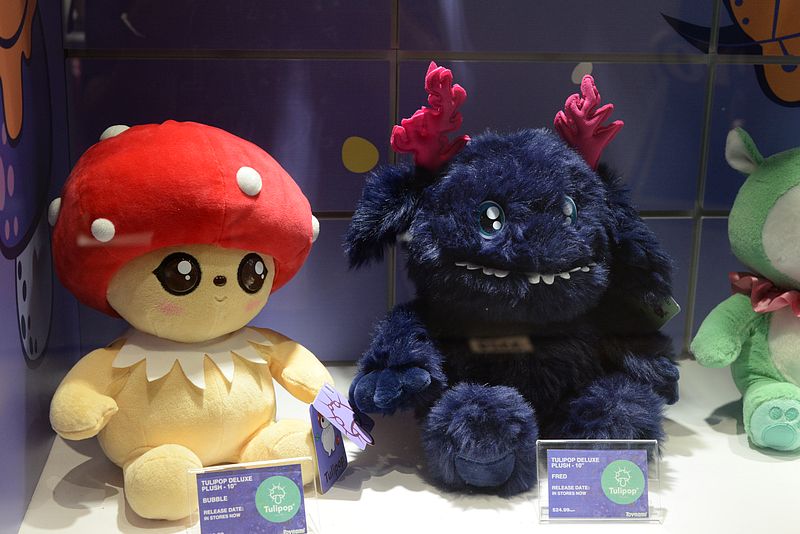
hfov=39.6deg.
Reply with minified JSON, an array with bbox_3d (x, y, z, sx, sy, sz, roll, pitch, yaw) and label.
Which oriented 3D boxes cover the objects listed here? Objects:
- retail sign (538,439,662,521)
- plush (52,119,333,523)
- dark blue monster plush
[{"bbox_3d":[0.135,0.144,0.751,0.082,0.051,0.028,1,13,0],"label":"retail sign"},{"bbox_3d":[-0.151,0.019,0.821,0.215,0.252,0.205,-6,15,-28],"label":"plush"},{"bbox_3d":[0.085,-0.008,0.865,0.262,0.292,0.210,-4,14,-19],"label":"dark blue monster plush"}]

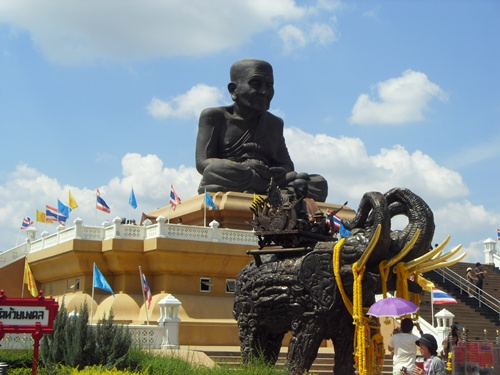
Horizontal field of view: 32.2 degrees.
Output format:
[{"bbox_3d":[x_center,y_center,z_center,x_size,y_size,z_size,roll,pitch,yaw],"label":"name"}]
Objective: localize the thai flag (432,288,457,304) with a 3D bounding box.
[{"bbox_3d":[7.182,3.997,31.800,0.899,0.621,0.120,-2,-11,12],"label":"thai flag"}]

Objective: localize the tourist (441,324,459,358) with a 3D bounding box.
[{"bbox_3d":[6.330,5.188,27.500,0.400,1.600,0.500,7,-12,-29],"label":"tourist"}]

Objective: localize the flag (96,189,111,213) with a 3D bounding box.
[{"bbox_3d":[-6.235,0.583,37.000,0.602,1.108,0.200,2,-11,-10],"label":"flag"}]

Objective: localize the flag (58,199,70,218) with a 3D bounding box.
[{"bbox_3d":[-8.294,0.974,38.900,0.610,0.893,0.200,2,-11,-12],"label":"flag"}]

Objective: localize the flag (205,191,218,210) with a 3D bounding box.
[{"bbox_3d":[-1.913,0.669,43.300,0.660,0.930,0.250,2,-10,-3],"label":"flag"}]

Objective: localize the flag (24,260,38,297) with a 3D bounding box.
[{"bbox_3d":[-5.342,2.226,21.200,0.347,0.953,0.180,3,-11,-14],"label":"flag"}]

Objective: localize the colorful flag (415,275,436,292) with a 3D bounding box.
[{"bbox_3d":[7.953,4.321,39.500,0.970,0.900,0.250,-1,-11,11],"label":"colorful flag"}]

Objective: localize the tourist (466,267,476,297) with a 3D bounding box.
[{"bbox_3d":[11.536,4.933,45.100,0.500,1.570,0.450,0,-10,7],"label":"tourist"}]

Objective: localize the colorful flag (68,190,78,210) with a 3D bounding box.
[{"bbox_3d":[-9.128,0.689,44.900,0.550,0.950,0.250,3,-11,-11],"label":"colorful flag"}]

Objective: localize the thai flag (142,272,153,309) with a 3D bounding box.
[{"bbox_3d":[-3.791,3.798,31.900,0.450,1.300,0.280,2,-10,-7],"label":"thai flag"}]

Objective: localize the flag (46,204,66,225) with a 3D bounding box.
[{"bbox_3d":[-9.035,1.294,40.500,0.967,0.987,0.200,2,-11,-12],"label":"flag"}]

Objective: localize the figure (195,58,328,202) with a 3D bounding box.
[{"bbox_3d":[0.841,-4.374,66.235,10.000,11.600,6.800,7,-12,-31],"label":"figure"}]

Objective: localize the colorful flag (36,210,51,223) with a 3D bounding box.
[{"bbox_3d":[-9.778,1.406,41.300,0.734,0.655,0.150,3,-11,-13],"label":"colorful flag"}]

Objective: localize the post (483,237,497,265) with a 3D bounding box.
[{"bbox_3d":[14.470,3.874,52.300,0.570,1.700,0.570,7,-12,-28],"label":"post"}]

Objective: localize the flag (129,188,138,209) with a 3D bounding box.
[{"bbox_3d":[-5.768,0.555,42.950,0.500,1.030,0.280,2,-11,-8],"label":"flag"}]

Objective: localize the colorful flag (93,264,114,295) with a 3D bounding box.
[{"bbox_3d":[-3.717,2.389,22.200,0.543,0.854,0.150,2,-11,-9],"label":"colorful flag"}]

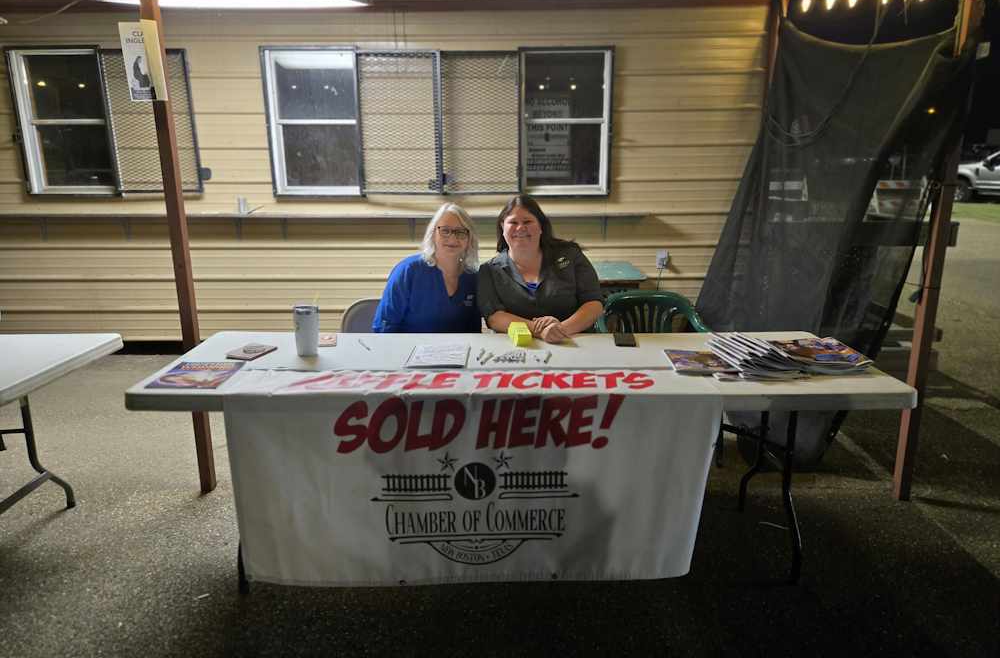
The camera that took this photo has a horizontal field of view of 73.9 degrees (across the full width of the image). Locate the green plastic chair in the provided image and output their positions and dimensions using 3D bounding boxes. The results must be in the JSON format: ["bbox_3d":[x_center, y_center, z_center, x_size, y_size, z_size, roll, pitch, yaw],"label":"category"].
[{"bbox_3d":[0.770,0.231,3.344,0.580,0.800,0.570,0,14,0],"label":"green plastic chair"}]

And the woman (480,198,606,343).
[{"bbox_3d":[0.185,0.056,3.033,0.580,1.290,0.780,0,14,2],"label":"woman"}]

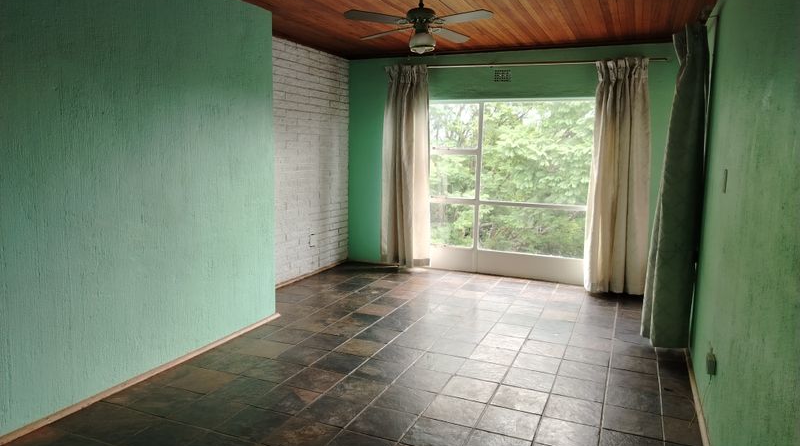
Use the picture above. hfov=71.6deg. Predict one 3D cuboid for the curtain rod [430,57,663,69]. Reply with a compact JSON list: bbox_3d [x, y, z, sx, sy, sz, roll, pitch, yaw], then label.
[{"bbox_3d":[1.195,-1.729,6.018,3.035,0.030,0.030,5,9,23],"label":"curtain rod"}]

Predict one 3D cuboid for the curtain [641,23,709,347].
[{"bbox_3d":[2.123,-0.266,4.268,0.303,2.384,0.586,5,9,23],"label":"curtain"}]

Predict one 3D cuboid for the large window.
[{"bbox_3d":[1.177,-0.521,6.422,2.020,1.808,0.081,5,9,23],"label":"large window"}]

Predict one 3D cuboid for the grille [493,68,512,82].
[{"bbox_3d":[1.144,-1.642,6.187,0.222,0.149,0.025,5,9,23],"label":"grille"}]

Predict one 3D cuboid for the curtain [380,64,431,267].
[{"bbox_3d":[0.063,-0.644,6.661,0.616,2.404,0.162,5,9,23],"label":"curtain"}]

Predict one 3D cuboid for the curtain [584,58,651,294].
[{"bbox_3d":[2.255,-0.462,5.730,0.586,2.394,0.172,5,9,23],"label":"curtain"}]

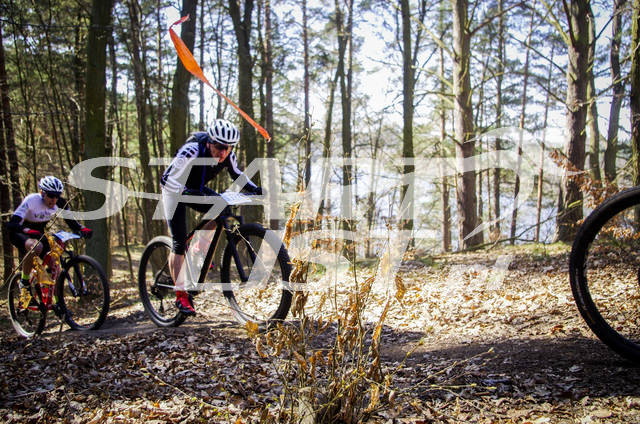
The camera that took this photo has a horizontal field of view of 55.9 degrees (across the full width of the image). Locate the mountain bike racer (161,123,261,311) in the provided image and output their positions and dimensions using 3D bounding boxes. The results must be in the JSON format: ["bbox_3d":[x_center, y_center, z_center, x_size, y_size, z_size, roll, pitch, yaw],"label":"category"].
[{"bbox_3d":[-0.898,0.040,4.566,0.850,1.460,0.690,4,7,41],"label":"mountain bike racer"}]

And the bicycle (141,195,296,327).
[{"bbox_3d":[-0.874,0.370,4.571,1.830,1.020,0.700,-9,-3,42],"label":"bicycle"}]

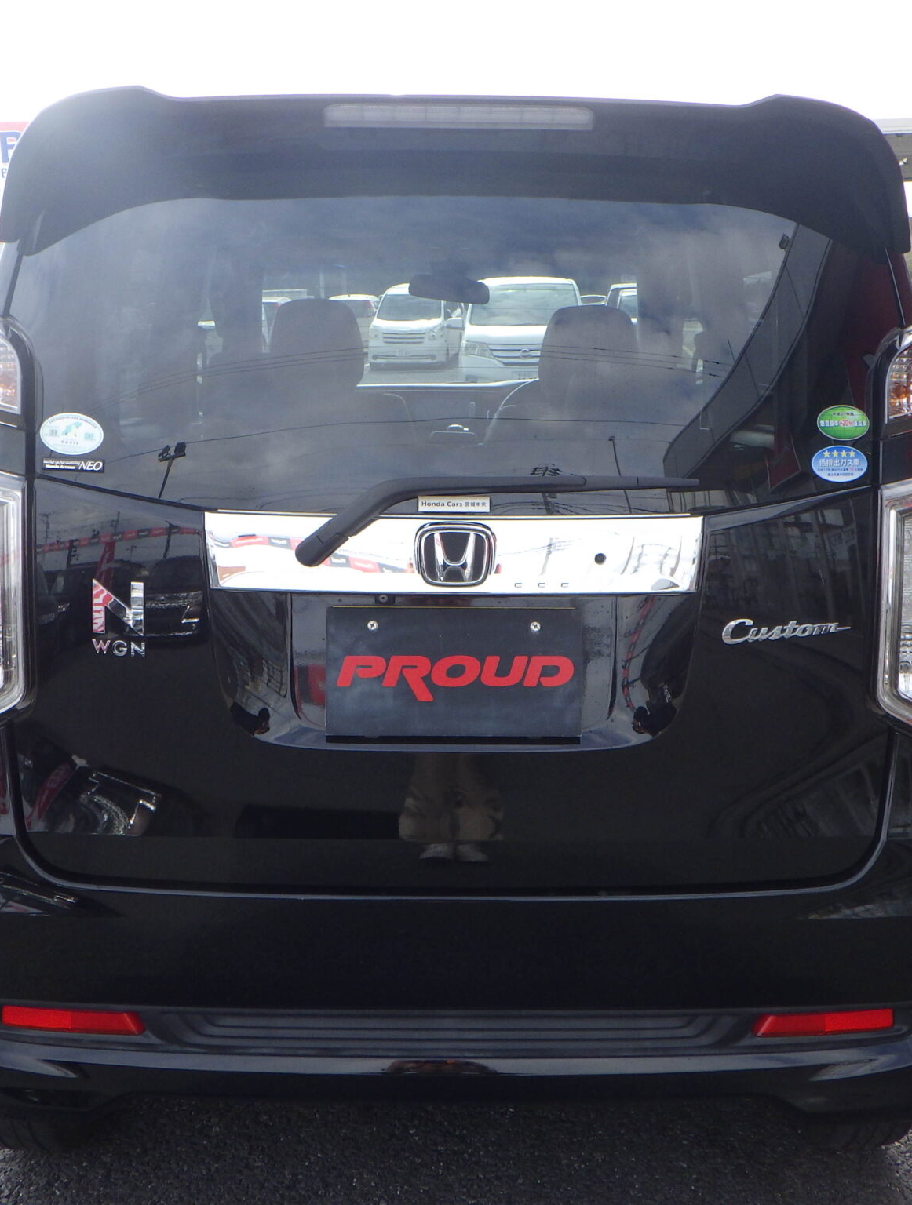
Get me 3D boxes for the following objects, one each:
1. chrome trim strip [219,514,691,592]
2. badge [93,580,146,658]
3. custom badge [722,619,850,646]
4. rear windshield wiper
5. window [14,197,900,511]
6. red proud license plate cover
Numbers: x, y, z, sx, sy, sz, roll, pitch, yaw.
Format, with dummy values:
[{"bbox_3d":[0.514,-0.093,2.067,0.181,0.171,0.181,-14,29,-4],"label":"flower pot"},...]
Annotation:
[{"bbox_3d":[-0.002,-0.062,1.618,0.615,0.102,0.040,0,5,-1],"label":"chrome trim strip"},{"bbox_3d":[-0.431,0.020,1.663,0.068,0.100,0.008,1,8,4],"label":"badge"},{"bbox_3d":[0.428,0.037,1.683,0.165,0.034,0.008,0,9,-6],"label":"custom badge"},{"bbox_3d":[0.049,-0.100,1.594,0.495,0.115,0.055,0,-1,-1],"label":"rear windshield wiper"},{"bbox_3d":[-0.002,-0.324,1.670,1.170,0.430,0.100,0,-6,-1],"label":"window"},{"bbox_3d":[-0.002,0.091,1.686,0.332,0.168,0.012,0,2,-1],"label":"red proud license plate cover"}]

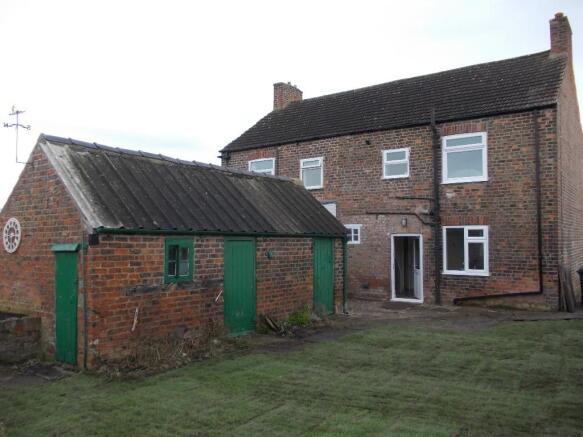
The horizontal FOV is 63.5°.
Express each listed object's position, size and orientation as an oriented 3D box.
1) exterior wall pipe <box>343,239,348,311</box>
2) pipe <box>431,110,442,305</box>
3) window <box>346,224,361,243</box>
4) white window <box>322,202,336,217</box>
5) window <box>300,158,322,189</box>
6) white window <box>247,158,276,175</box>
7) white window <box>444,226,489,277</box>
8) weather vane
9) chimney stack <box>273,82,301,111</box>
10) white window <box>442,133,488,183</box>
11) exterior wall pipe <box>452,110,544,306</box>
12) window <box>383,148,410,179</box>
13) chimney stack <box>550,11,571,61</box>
[{"bbox_3d":[1.463,1.492,12.499,0.100,2.002,0.090,-2,-3,36],"label":"exterior wall pipe"},{"bbox_3d":[4.086,-0.356,13.439,0.140,5.580,0.150,-2,-4,34],"label":"pipe"},{"bbox_3d":[1.929,0.513,14.996,0.620,0.589,0.120,-2,-4,34],"label":"window"},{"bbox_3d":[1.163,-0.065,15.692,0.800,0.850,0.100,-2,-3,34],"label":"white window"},{"bbox_3d":[0.707,-1.514,16.076,0.905,1.045,0.100,-2,-3,34],"label":"window"},{"bbox_3d":[-1.072,-1.525,17.178,1.193,1.220,0.120,-2,-4,34],"label":"white window"},{"bbox_3d":[4.793,0.888,13.003,1.233,1.362,0.120,-2,-4,34],"label":"white window"},{"bbox_3d":[-4.512,-1.382,7.758,0.380,0.950,0.320,-2,-4,37],"label":"weather vane"},{"bbox_3d":[-0.105,-5.418,21.745,0.510,1.280,1.550,-2,-3,34],"label":"chimney stack"},{"bbox_3d":[4.826,-1.659,13.126,1.237,1.339,0.120,-2,-4,34],"label":"white window"},{"bbox_3d":[5.448,-0.210,12.669,2.233,5.152,0.120,-2,-3,34],"label":"exterior wall pipe"},{"bbox_3d":[3.202,-1.657,14.376,0.857,0.873,0.100,-2,-3,34],"label":"window"},{"bbox_3d":[8.876,-5.820,15.528,0.490,1.650,1.400,-2,-3,34],"label":"chimney stack"}]

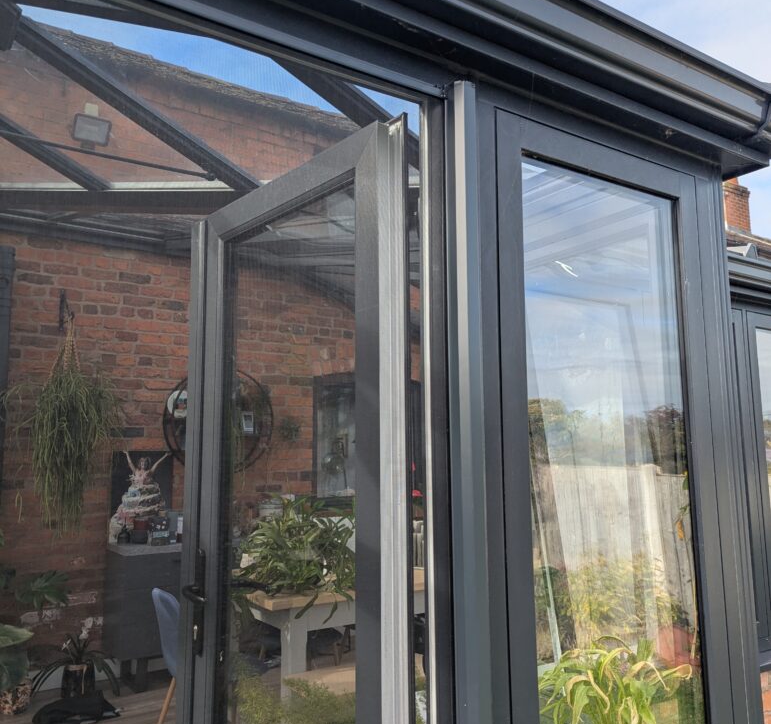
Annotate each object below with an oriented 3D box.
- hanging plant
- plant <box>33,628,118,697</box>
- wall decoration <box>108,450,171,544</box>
[{"bbox_3d":[-2.012,0.377,4.428,0.640,1.350,0.480,4,-9,-27],"label":"hanging plant"},{"bbox_3d":[-1.860,1.813,4.265,0.500,0.390,0.460,4,-9,-27],"label":"plant"},{"bbox_3d":[-1.637,0.904,4.779,0.400,0.600,0.030,4,-9,-27],"label":"wall decoration"}]

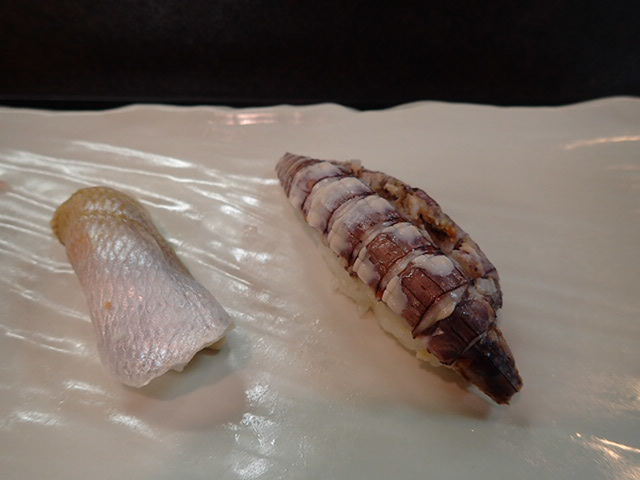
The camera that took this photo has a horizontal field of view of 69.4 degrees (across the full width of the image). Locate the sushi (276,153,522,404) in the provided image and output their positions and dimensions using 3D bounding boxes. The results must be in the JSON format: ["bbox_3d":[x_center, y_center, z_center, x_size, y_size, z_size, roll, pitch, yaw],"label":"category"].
[{"bbox_3d":[0.017,-0.001,0.139,0.033,0.027,0.111,-24,50,-22],"label":"sushi"}]

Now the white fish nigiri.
[{"bbox_3d":[-0.054,0.010,0.130,0.029,0.024,0.074,-28,51,-25],"label":"white fish nigiri"}]

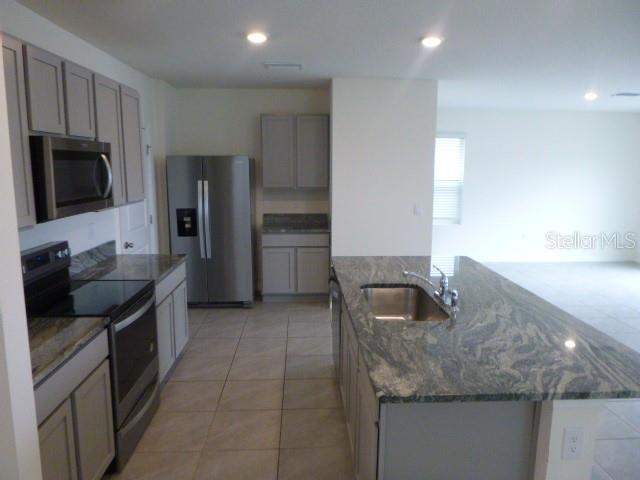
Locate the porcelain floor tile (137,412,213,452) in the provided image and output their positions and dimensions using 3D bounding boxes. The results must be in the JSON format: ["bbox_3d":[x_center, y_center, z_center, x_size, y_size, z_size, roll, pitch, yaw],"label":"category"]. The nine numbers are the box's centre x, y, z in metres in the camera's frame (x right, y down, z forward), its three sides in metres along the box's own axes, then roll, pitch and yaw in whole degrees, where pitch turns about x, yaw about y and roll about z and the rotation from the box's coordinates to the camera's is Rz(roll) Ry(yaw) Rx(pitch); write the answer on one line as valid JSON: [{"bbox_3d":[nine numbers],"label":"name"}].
[{"bbox_3d":[-0.936,1.211,2.936,0.453,0.010,0.453,0,9,-3],"label":"porcelain floor tile"}]

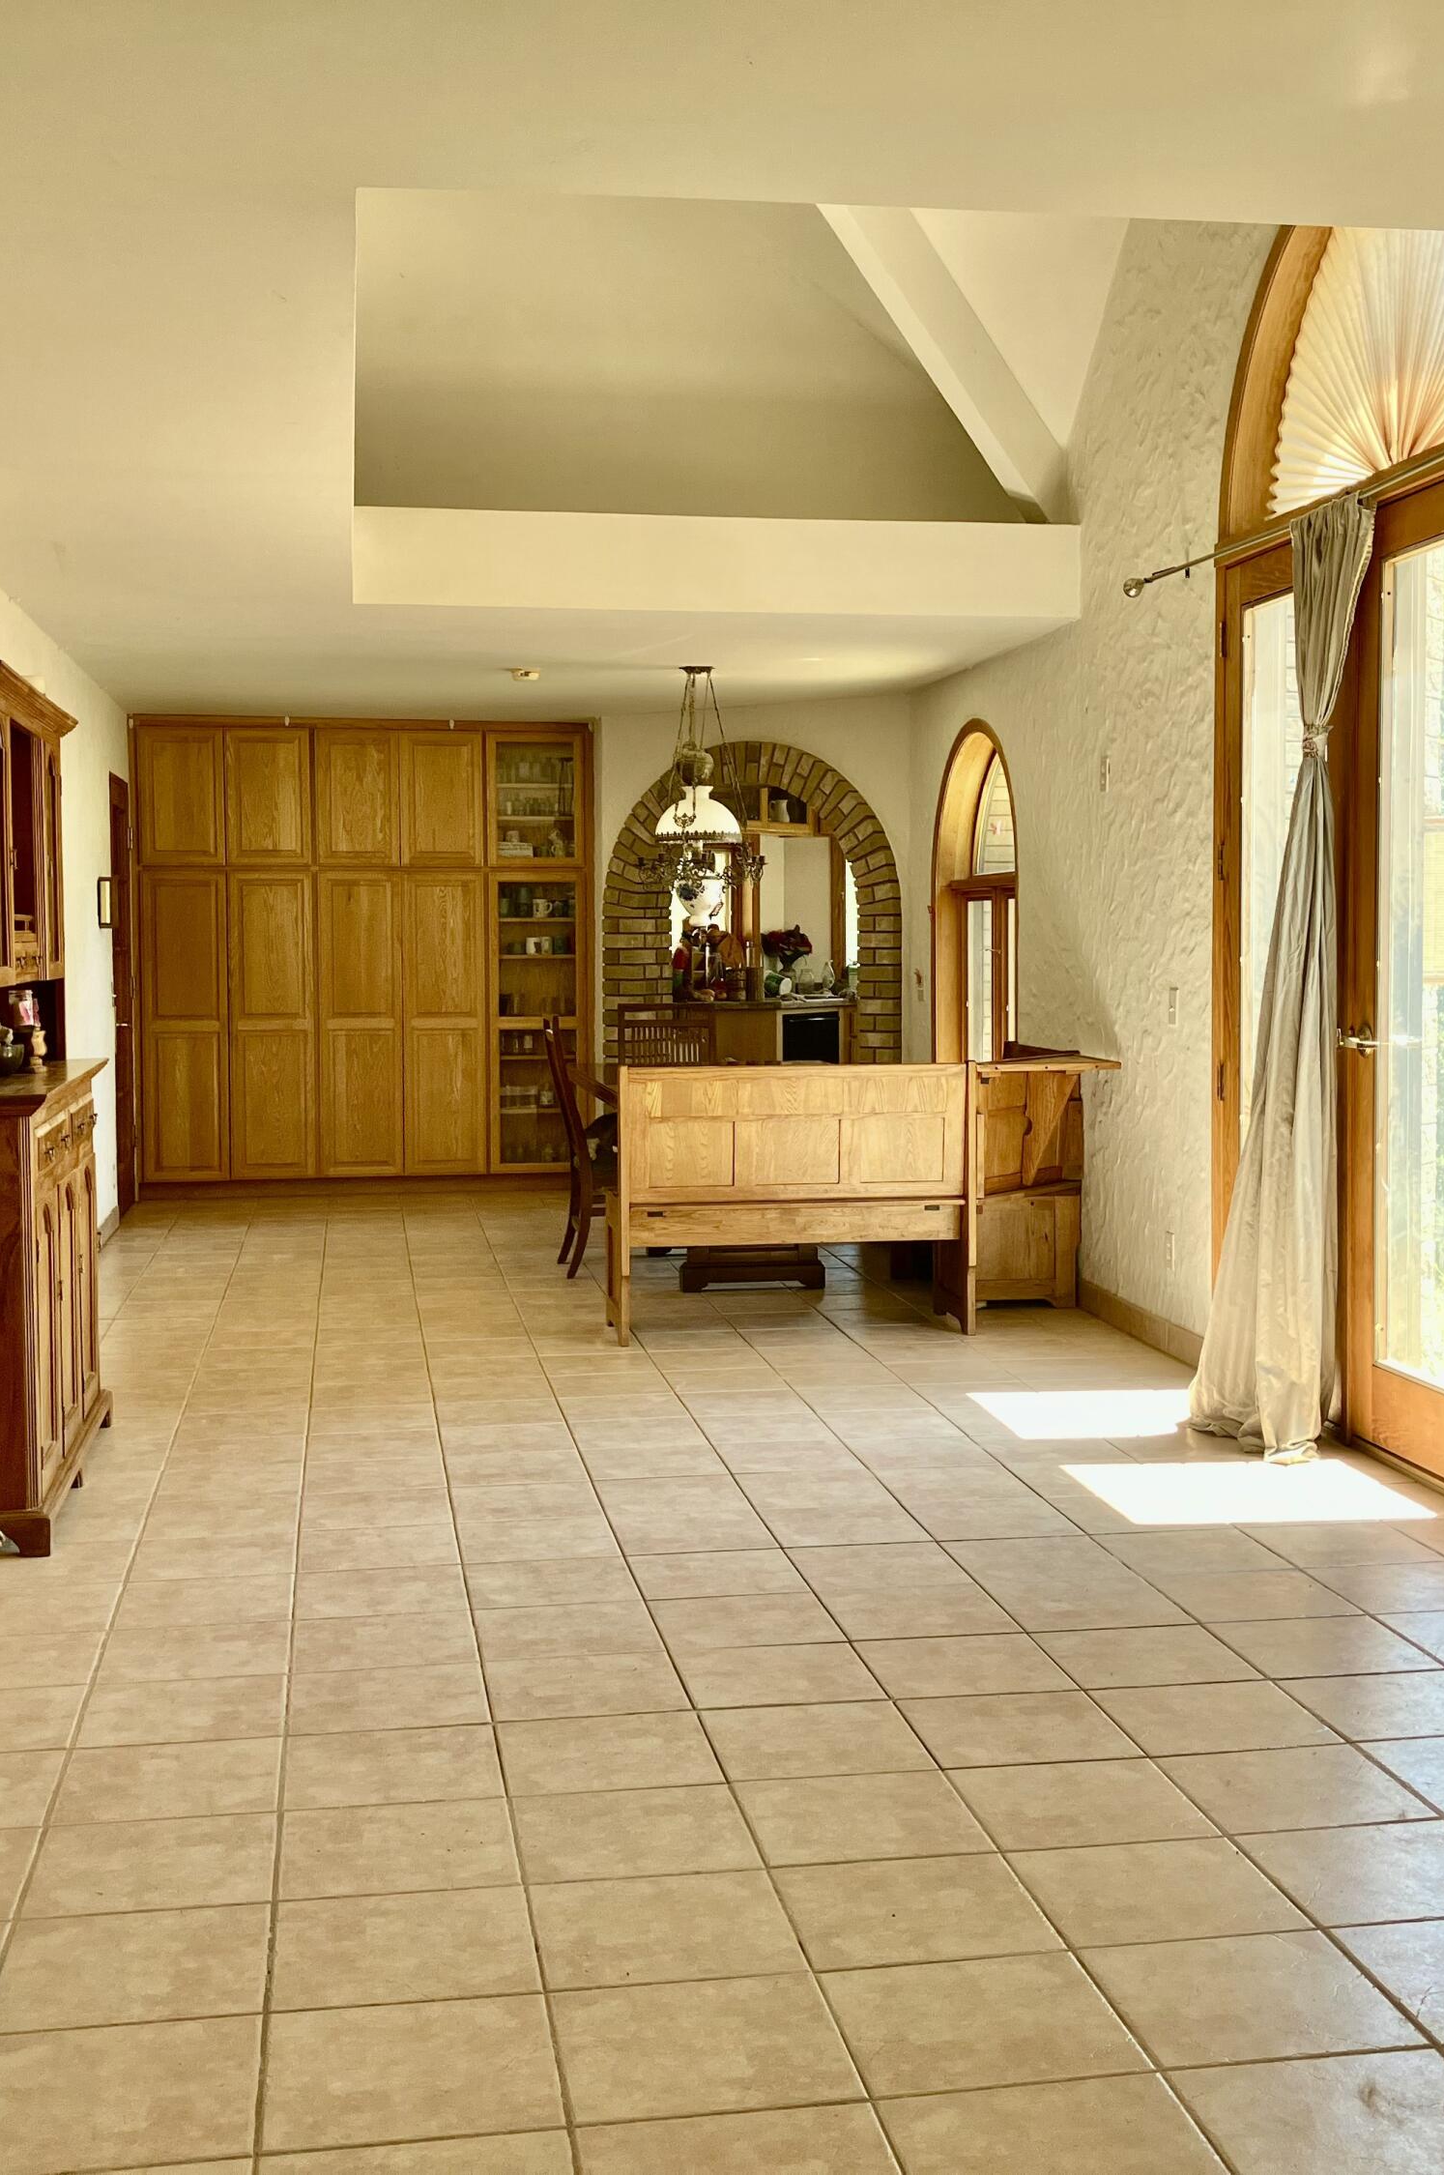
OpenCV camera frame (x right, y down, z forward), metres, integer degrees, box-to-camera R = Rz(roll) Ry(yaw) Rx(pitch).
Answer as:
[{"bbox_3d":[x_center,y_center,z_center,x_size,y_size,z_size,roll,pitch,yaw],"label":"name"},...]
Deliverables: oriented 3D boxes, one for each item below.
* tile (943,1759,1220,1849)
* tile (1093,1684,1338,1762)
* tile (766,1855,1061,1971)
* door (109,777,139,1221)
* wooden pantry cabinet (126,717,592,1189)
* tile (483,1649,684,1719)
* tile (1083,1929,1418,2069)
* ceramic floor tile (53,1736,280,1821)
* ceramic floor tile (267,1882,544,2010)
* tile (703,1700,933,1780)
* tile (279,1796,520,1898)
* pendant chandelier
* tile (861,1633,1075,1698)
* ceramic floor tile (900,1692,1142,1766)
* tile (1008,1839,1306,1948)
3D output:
[{"bbox_3d":[0.537,1.077,3.519,0.332,0.014,0.324,-1,4,-9],"label":"tile"},{"bbox_3d":[0.849,1.090,4.049,0.343,0.010,0.335,-1,4,-9],"label":"tile"},{"bbox_3d":[0.267,1.146,3.263,0.343,0.010,0.335,-1,4,-9],"label":"tile"},{"bbox_3d":[-2.840,-0.420,11.090,0.060,2.080,0.980,-1,4,-9],"label":"door"},{"bbox_3d":[-1.802,-0.654,11.991,2.262,2.364,0.600,-1,4,-9],"label":"wooden pantry cabinet"},{"bbox_3d":[-0.245,1.084,4.216,0.343,0.010,0.335,-1,4,-9],"label":"tile"},{"bbox_3d":[0.668,1.164,2.983,0.343,0.010,0.335,-1,4,-9],"label":"tile"},{"bbox_3d":[-0.861,1.088,3.667,0.332,0.011,0.326,-1,4,-9],"label":"ceramic floor tile"},{"bbox_3d":[-0.426,1.157,3.150,0.343,0.010,0.335,-1,4,-9],"label":"ceramic floor tile"},{"bbox_3d":[0.148,1.046,3.743,0.320,0.010,0.320,-1,4,-9],"label":"tile"},{"bbox_3d":[-0.468,1.104,3.391,0.332,0.011,0.326,-1,4,-9],"label":"tile"},{"bbox_3d":[-0.051,-1.185,9.202,0.433,0.916,0.433,-1,4,-9],"label":"pendant chandelier"},{"bbox_3d":[0.430,1.034,4.169,0.332,0.014,0.324,-1,4,-9],"label":"tile"},{"bbox_3d":[0.502,1.096,3.992,0.343,0.010,0.335,-1,4,-9],"label":"ceramic floor tile"},{"bbox_3d":[0.613,1.141,3.319,0.343,0.010,0.335,-1,4,-9],"label":"tile"}]

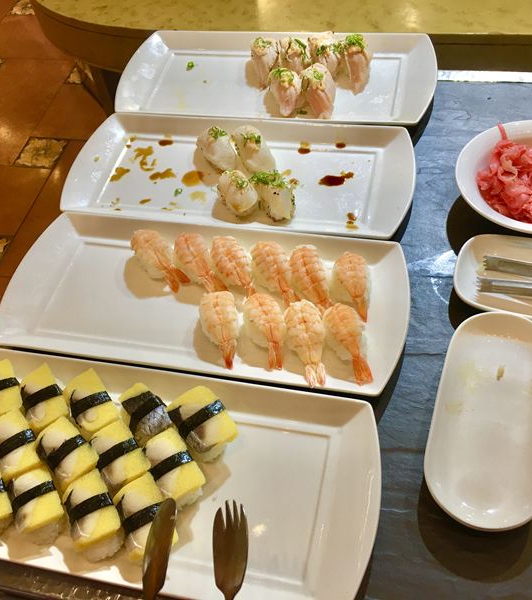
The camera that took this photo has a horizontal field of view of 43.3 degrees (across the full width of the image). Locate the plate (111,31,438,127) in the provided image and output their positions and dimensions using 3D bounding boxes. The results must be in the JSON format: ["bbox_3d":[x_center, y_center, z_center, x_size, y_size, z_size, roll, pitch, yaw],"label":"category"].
[{"bbox_3d":[0.010,-0.275,0.848,0.404,0.024,0.174,6,54,13],"label":"plate"}]

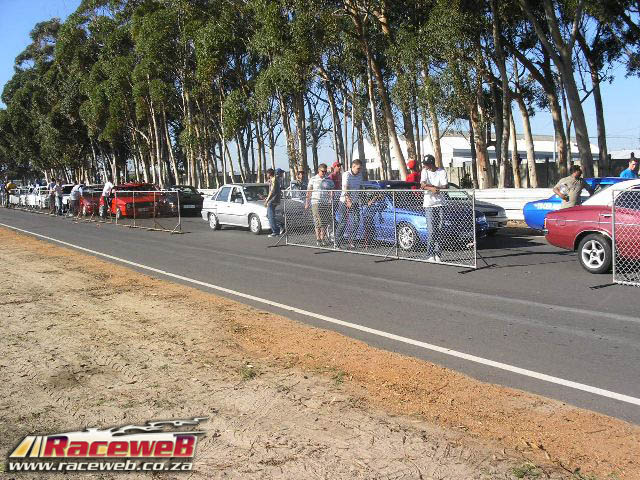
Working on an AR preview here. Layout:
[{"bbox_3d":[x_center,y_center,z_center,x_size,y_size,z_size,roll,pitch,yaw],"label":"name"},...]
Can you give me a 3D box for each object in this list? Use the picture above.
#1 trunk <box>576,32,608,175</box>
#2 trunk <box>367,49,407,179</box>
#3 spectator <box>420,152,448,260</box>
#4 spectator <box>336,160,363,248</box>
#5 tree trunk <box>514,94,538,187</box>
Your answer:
[{"bbox_3d":[9.614,-4.003,24.797,1.000,6.900,0.600,0,4,0],"label":"trunk"},{"bbox_3d":[2.868,-4.533,28.927,0.449,6.762,0.449,-14,5,0],"label":"trunk"},{"bbox_3d":[1.968,-0.545,12.011,0.480,1.800,0.380,2,5,27],"label":"spectator"},{"bbox_3d":[0.628,-0.759,14.896,0.440,1.820,0.480,4,5,41],"label":"spectator"},{"bbox_3d":[6.940,-2.849,23.510,0.344,4.054,0.344,-11,5,0],"label":"tree trunk"}]

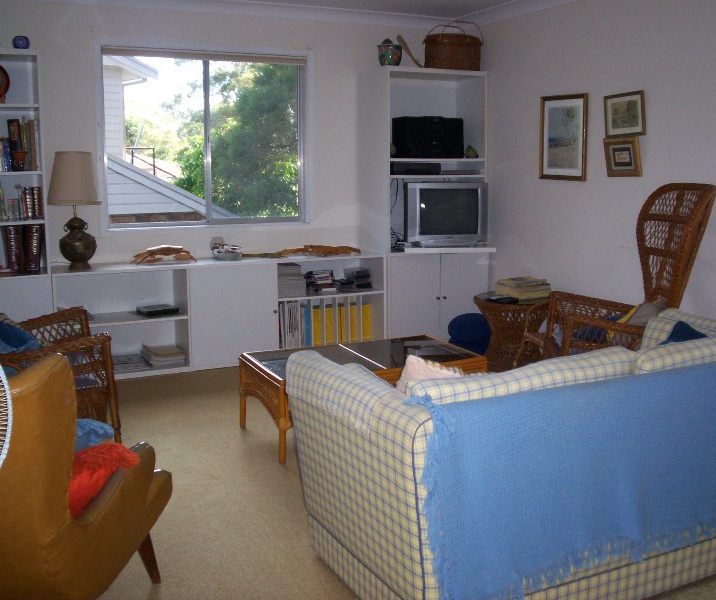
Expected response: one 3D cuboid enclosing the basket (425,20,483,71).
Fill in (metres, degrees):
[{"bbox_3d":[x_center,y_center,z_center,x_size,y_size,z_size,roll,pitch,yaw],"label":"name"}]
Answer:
[{"bbox_3d":[0.704,-1.870,6.177,0.416,0.393,0.312,-4,10,-24],"label":"basket"}]

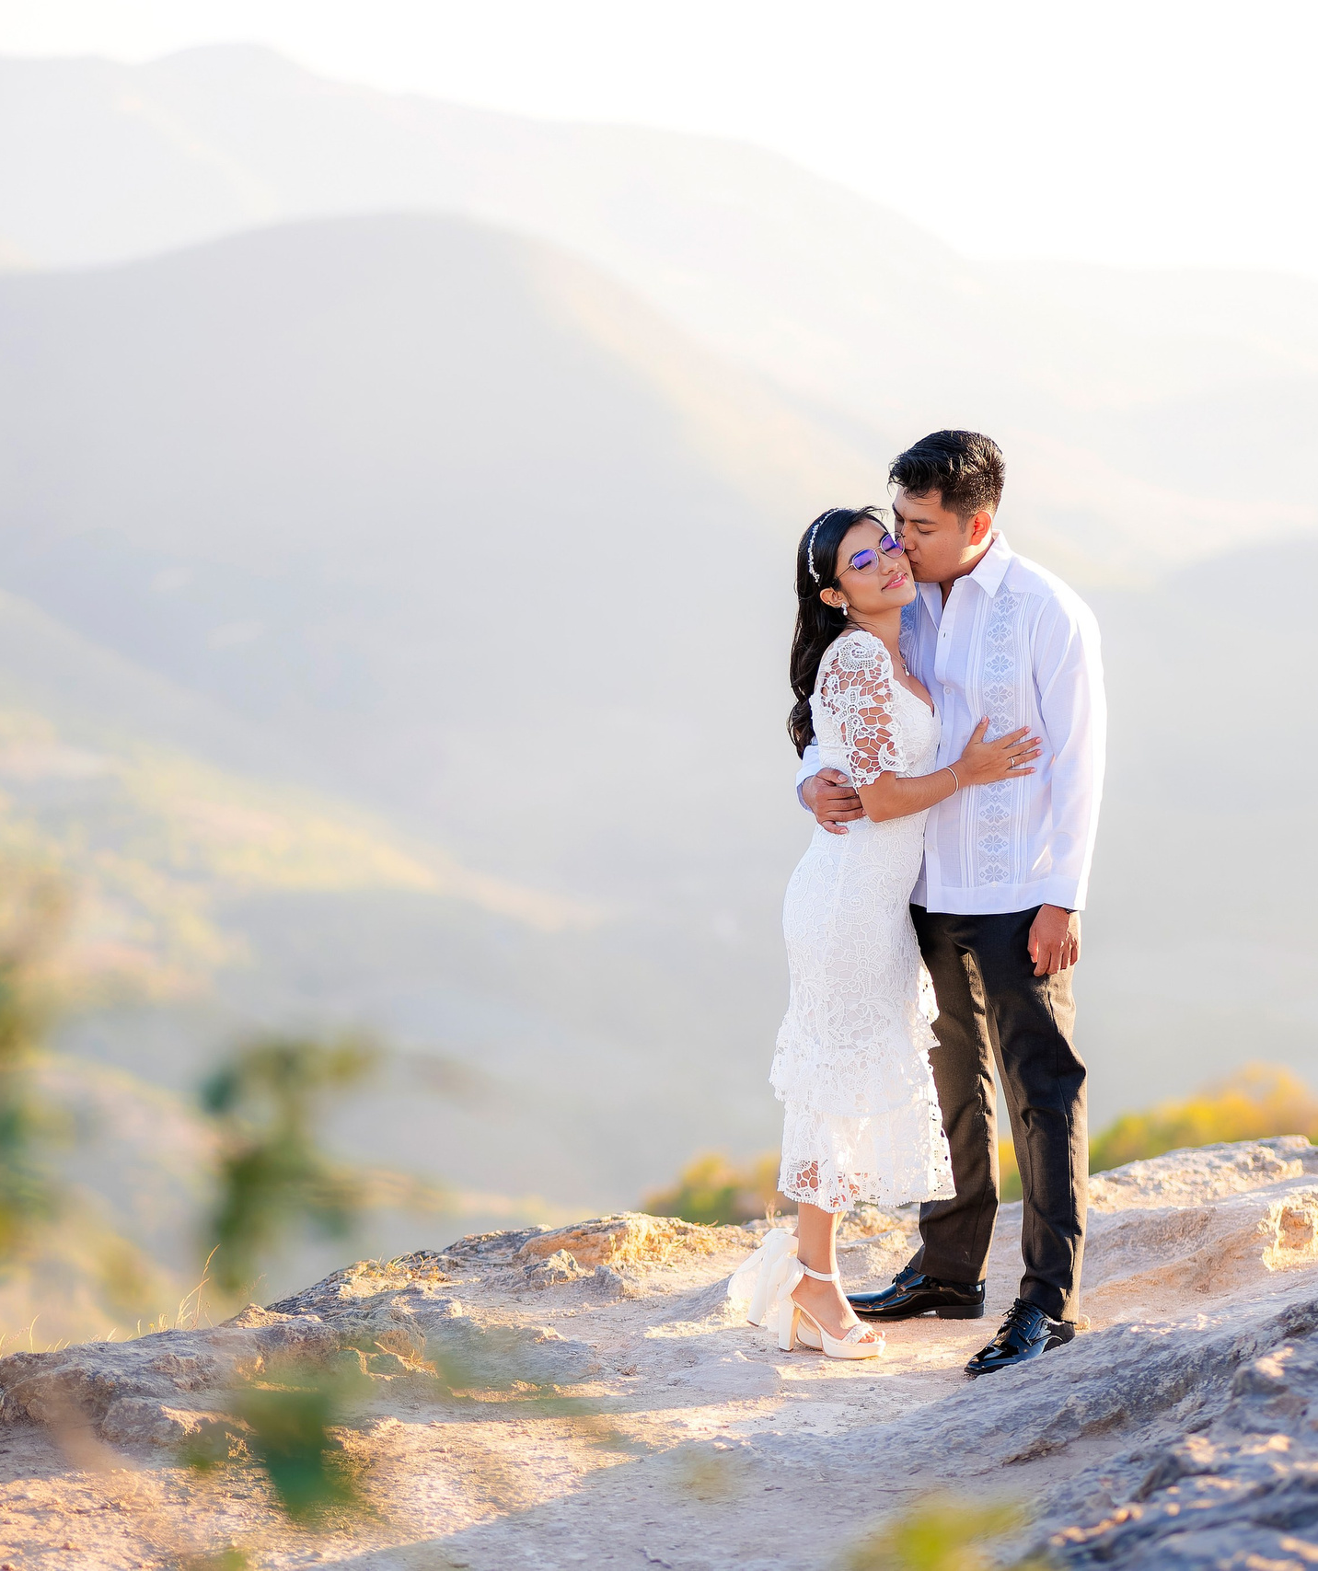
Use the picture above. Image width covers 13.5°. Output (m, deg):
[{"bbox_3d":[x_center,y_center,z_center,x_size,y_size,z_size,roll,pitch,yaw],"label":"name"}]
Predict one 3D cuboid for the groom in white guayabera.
[{"bbox_3d":[0.562,0.214,10.380,0.620,1.730,0.480,3,4,41],"label":"groom in white guayabera"}]

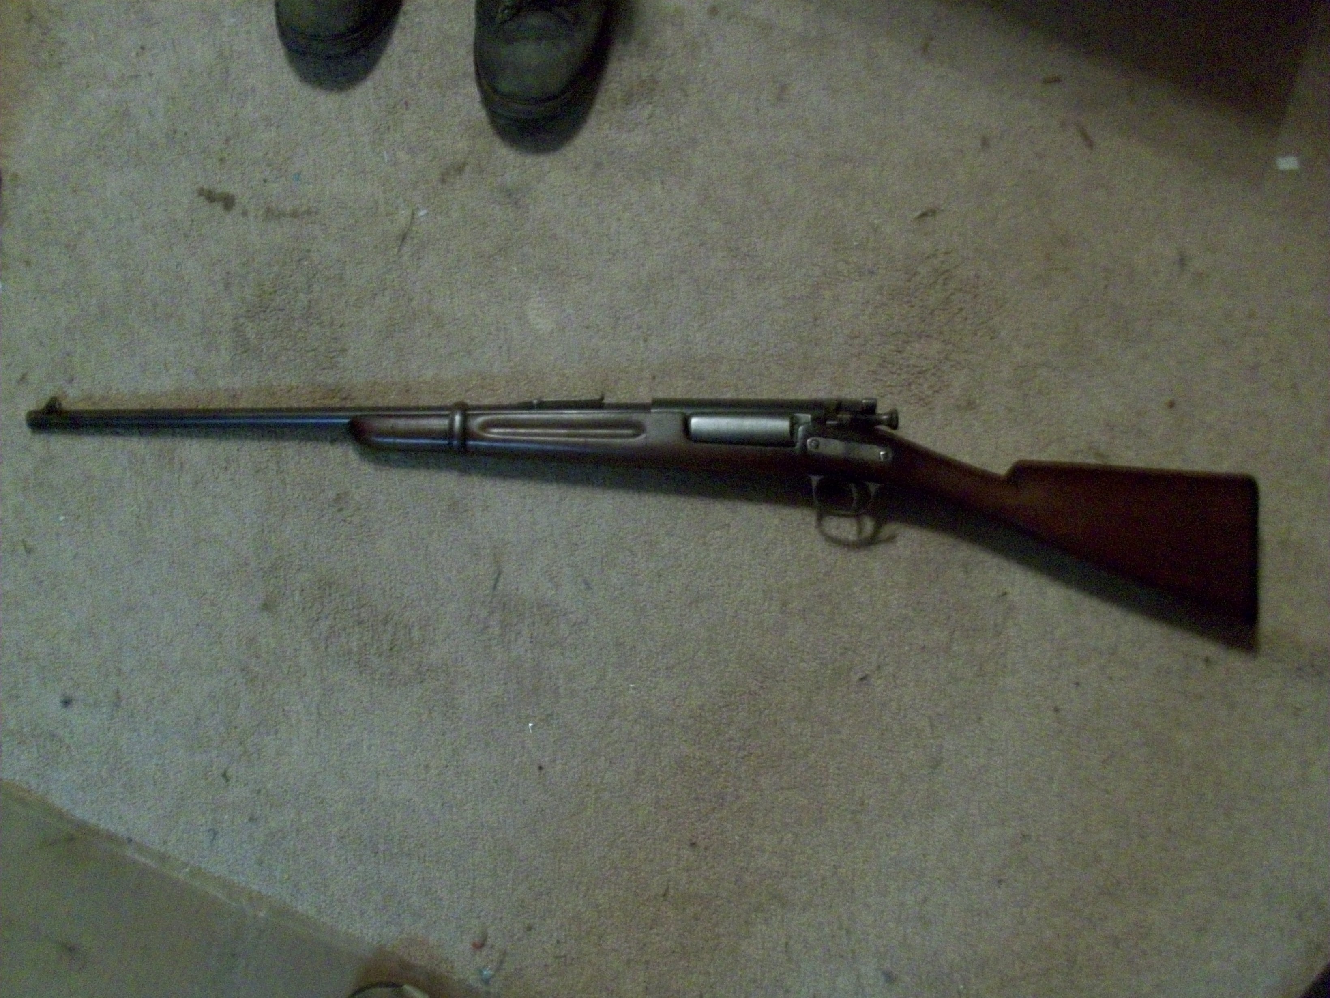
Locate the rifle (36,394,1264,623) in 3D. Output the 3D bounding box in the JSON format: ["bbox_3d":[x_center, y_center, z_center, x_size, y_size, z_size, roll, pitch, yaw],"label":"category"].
[{"bbox_3d":[-0.026,0.009,1.115,1.046,0.070,0.195,0,90,2],"label":"rifle"}]

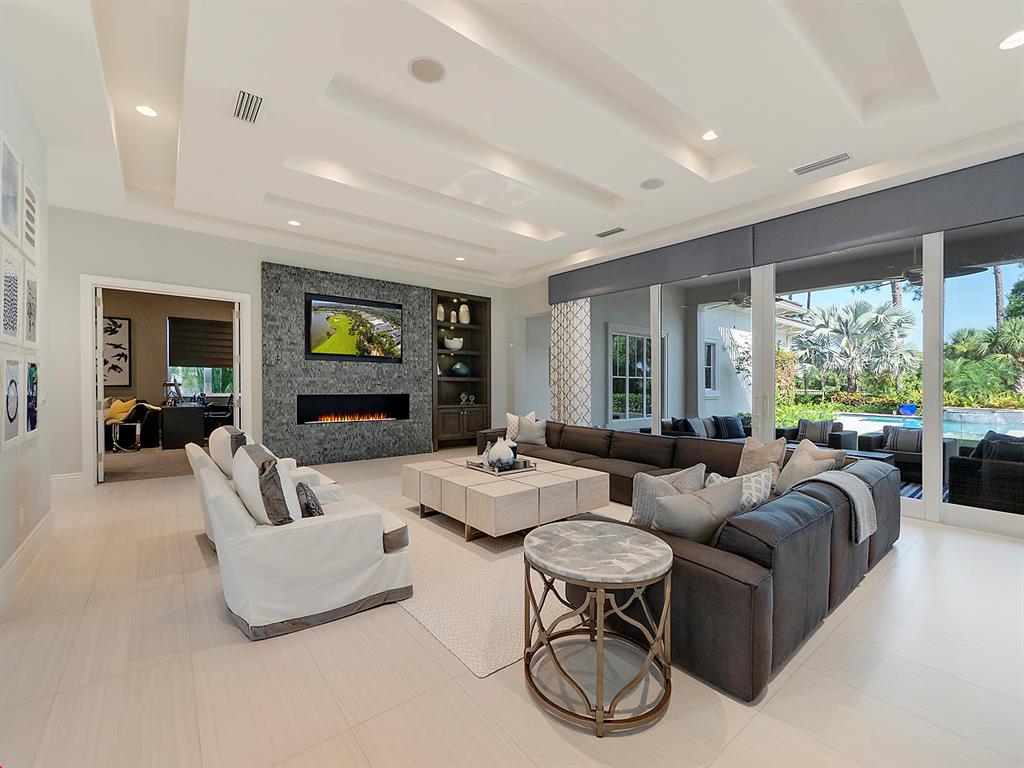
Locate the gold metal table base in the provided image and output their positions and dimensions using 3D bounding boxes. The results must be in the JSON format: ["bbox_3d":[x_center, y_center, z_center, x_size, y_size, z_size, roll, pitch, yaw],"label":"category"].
[{"bbox_3d":[0.386,1.053,1.899,0.635,0.572,0.635,0,0,0],"label":"gold metal table base"}]

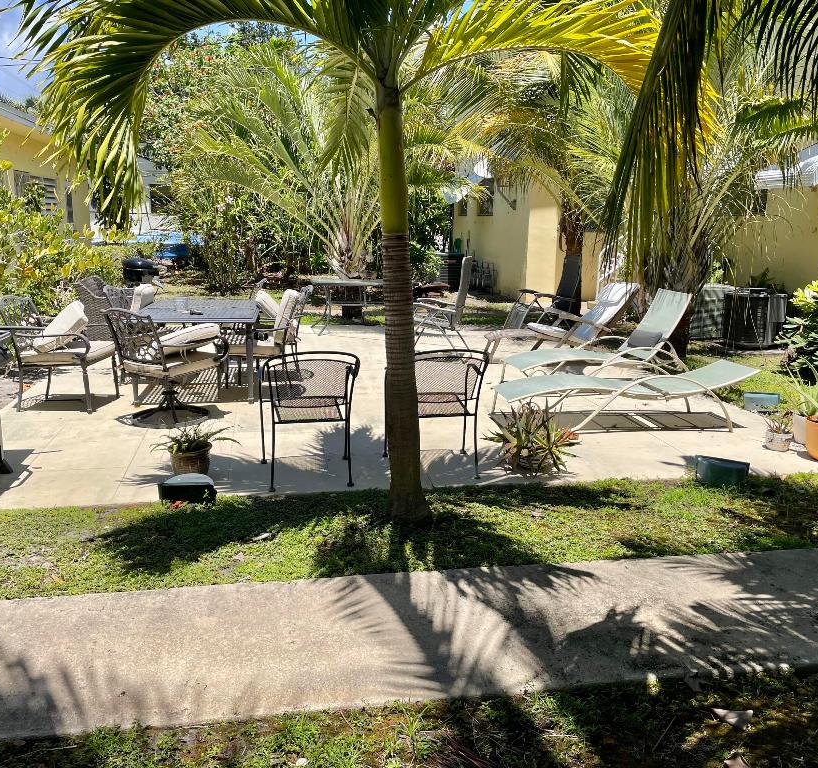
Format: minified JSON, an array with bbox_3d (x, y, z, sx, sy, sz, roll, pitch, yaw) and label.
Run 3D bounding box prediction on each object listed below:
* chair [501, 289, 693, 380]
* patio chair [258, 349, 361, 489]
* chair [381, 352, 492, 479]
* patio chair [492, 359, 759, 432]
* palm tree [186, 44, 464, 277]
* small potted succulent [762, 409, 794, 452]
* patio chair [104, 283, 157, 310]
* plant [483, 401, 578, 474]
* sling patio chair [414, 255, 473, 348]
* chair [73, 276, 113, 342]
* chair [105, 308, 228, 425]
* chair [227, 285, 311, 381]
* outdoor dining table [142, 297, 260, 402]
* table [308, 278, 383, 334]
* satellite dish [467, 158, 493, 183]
[{"bbox_3d":[1.866,-0.443,7.518,1.840,0.950,0.640,0,13,-5],"label":"chair"},{"bbox_3d":[-0.647,0.179,4.836,0.590,0.835,0.600,-2,13,-11],"label":"patio chair"},{"bbox_3d":[0.162,0.137,4.961,0.580,0.820,0.620,-1,12,-11],"label":"chair"},{"bbox_3d":[1.739,0.067,6.300,2.020,0.480,0.620,0,13,-5],"label":"patio chair"},{"bbox_3d":[-1.210,-3.076,11.920,4.100,4.100,3.700,-1,13,-10],"label":"palm tree"},{"bbox_3d":[2.718,0.327,5.635,0.225,0.288,0.215,7,13,26],"label":"small potted succulent"},{"bbox_3d":[-2.712,-0.610,8.068,0.740,0.920,0.620,0,13,-5],"label":"patio chair"},{"bbox_3d":[0.796,0.327,5.141,0.570,0.450,0.490,-1,13,-10],"label":"plant"},{"bbox_3d":[0.403,-0.857,8.835,0.720,1.150,0.600,3,12,7],"label":"sling patio chair"},{"bbox_3d":[-3.340,-0.814,8.997,0.760,0.900,0.720,0,13,-3],"label":"chair"},{"bbox_3d":[-1.898,-0.168,6.003,0.620,0.880,0.740,7,13,25],"label":"chair"},{"bbox_3d":[-1.357,-0.475,7.427,0.740,0.910,0.630,1,12,-2],"label":"chair"},{"bbox_3d":[-2.045,-0.368,7.505,1.050,0.710,1.820,-1,13,-10],"label":"outdoor dining table"},{"bbox_3d":[-0.732,-1.079,10.794,1.250,0.710,1.000,-1,12,-11],"label":"table"},{"bbox_3d":[1.729,-5.127,18.341,0.500,0.520,0.250,6,13,22],"label":"satellite dish"}]

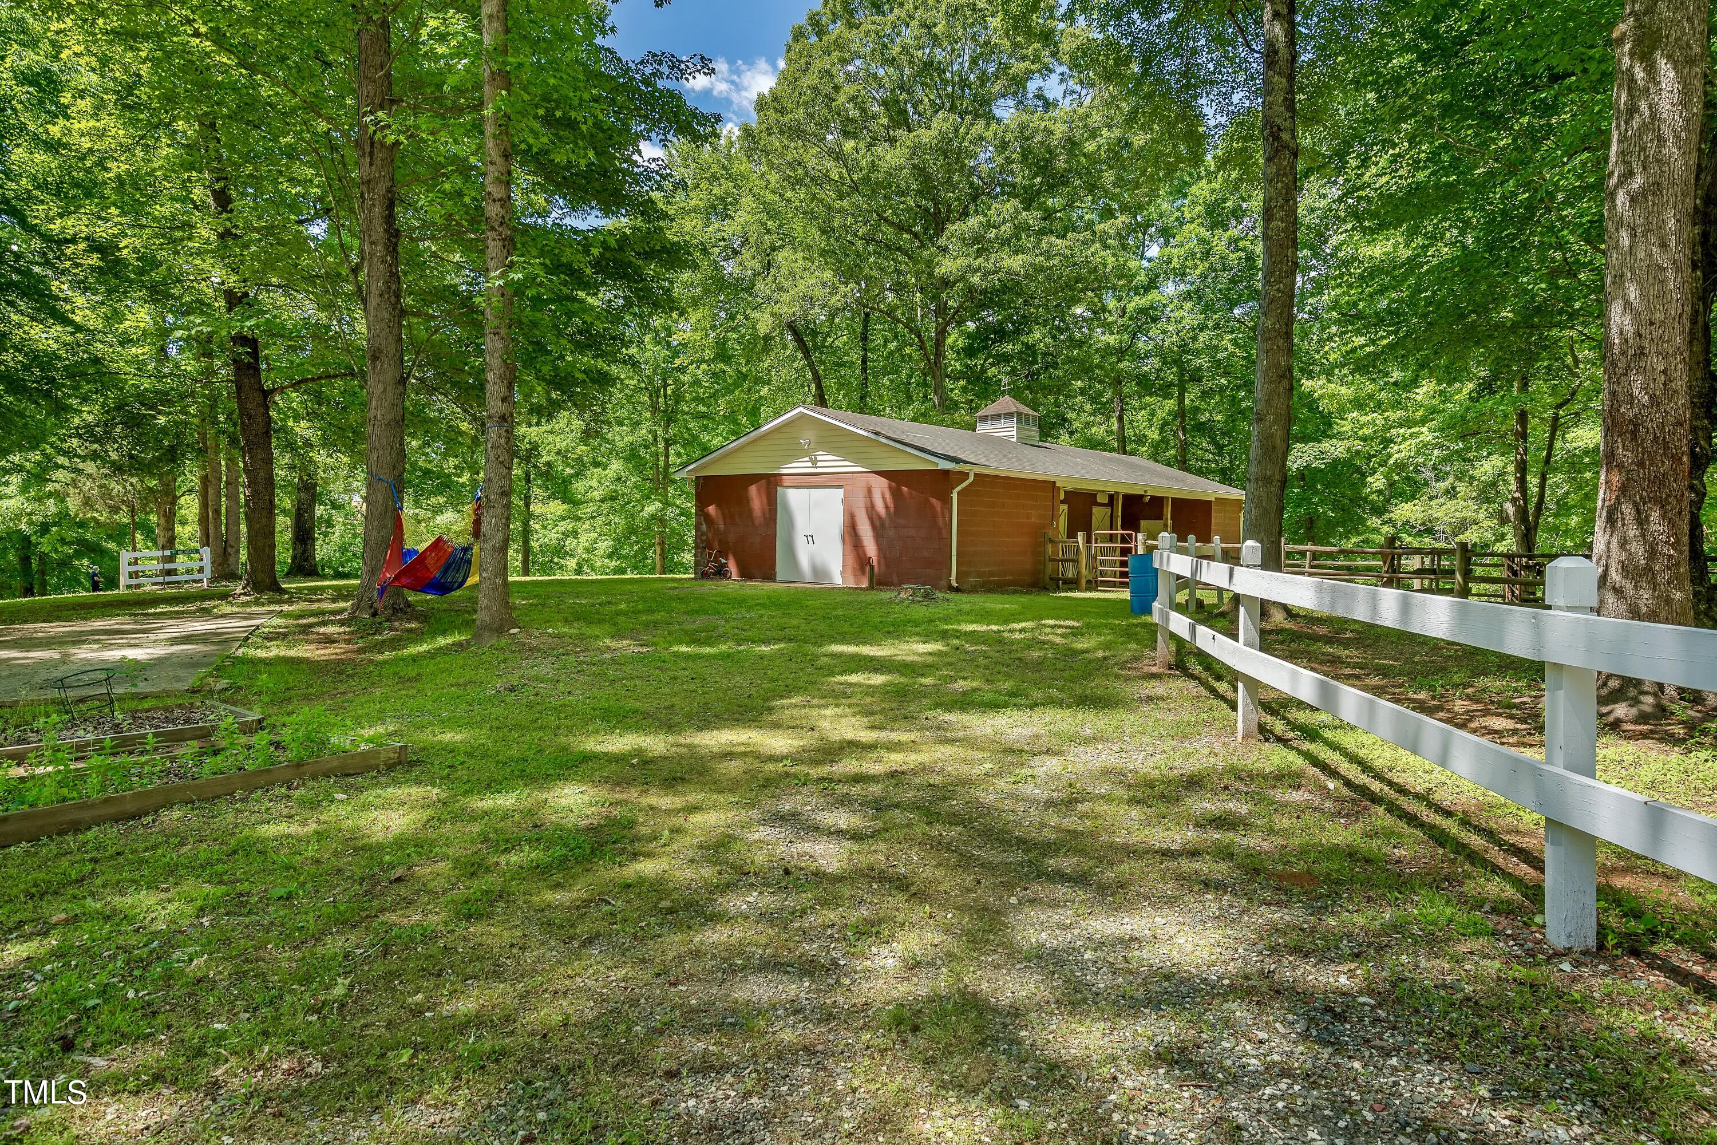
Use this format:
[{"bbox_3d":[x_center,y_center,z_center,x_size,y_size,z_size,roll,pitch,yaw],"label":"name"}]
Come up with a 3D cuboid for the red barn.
[{"bbox_3d":[4.110,-2.332,27.964,8.090,4.820,16.900,3,3,40],"label":"red barn"}]

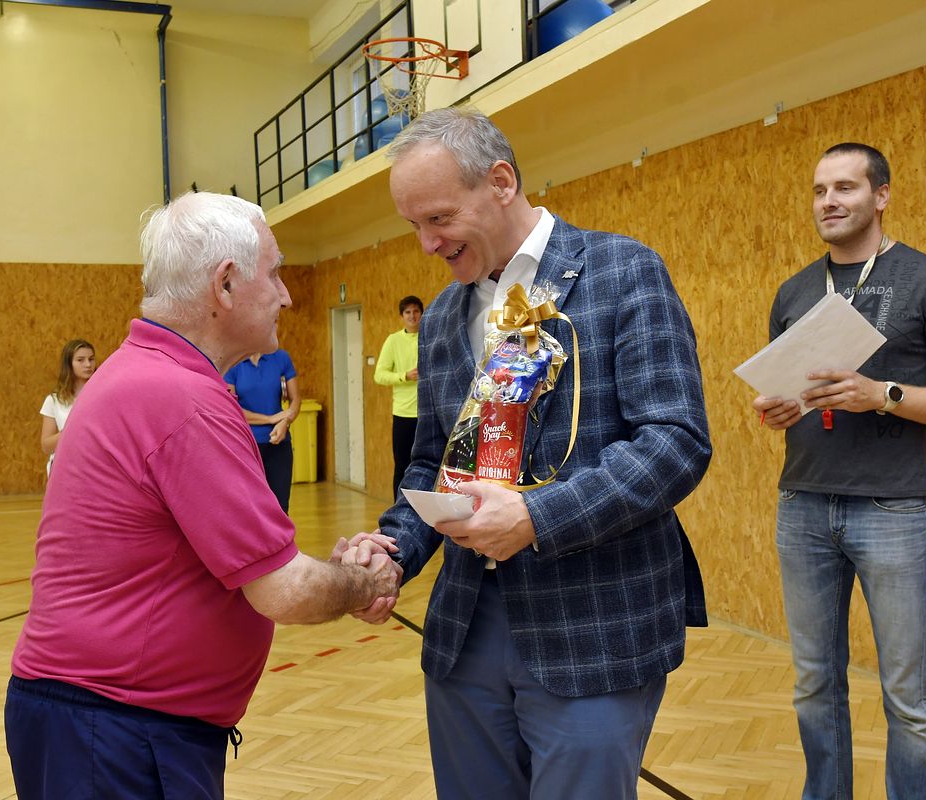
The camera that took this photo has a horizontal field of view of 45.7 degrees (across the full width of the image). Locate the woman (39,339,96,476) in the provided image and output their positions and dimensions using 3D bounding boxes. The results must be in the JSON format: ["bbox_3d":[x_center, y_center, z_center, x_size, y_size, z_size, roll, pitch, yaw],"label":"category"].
[{"bbox_3d":[-2.052,0.456,5.913,0.420,1.550,0.320,-3,3,-30],"label":"woman"}]

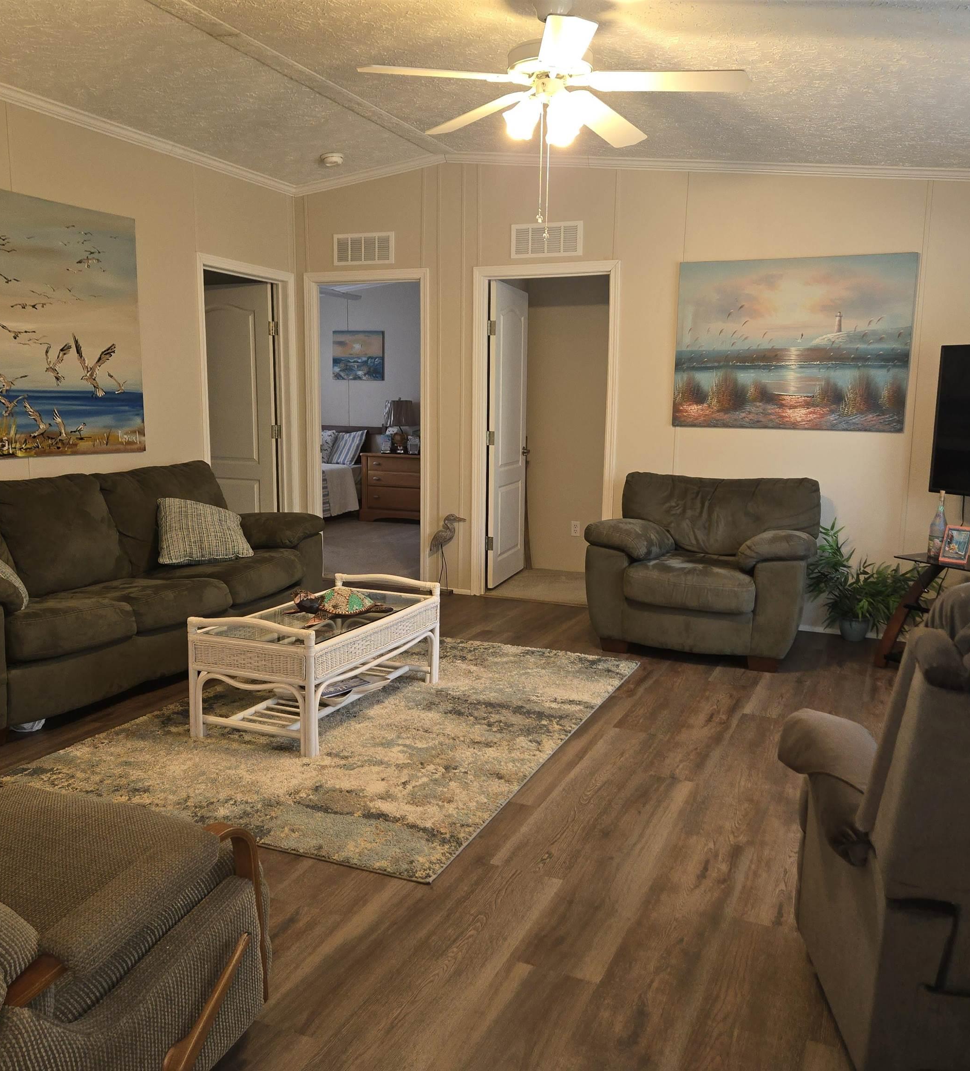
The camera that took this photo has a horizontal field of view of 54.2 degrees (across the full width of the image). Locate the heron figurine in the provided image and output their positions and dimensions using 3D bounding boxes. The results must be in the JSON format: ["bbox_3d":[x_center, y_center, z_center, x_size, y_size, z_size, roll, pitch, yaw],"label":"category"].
[{"bbox_3d":[-0.245,0.120,6.107,0.265,0.525,0.100,6,10,30],"label":"heron figurine"}]

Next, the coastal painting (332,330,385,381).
[{"bbox_3d":[-1.312,-1.855,9.821,0.615,0.510,0.030,5,9,25],"label":"coastal painting"}]

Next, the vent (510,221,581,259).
[{"bbox_3d":[0.365,-1.756,5.644,0.460,0.195,0.020,5,9,25],"label":"vent"}]

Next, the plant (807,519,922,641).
[{"bbox_3d":[1.982,0.263,4.941,0.660,0.666,0.450,4,9,23],"label":"plant"}]

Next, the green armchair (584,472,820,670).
[{"bbox_3d":[1.163,0.135,4.986,1.120,0.865,0.970,5,9,25],"label":"green armchair"}]

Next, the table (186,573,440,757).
[{"bbox_3d":[-0.654,0.479,3.906,0.545,0.472,1.030,4,9,24],"label":"table"}]

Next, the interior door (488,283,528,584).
[{"bbox_3d":[0.160,-0.676,6.449,0.036,1.965,0.765,3,9,18],"label":"interior door"}]

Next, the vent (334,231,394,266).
[{"bbox_3d":[-0.790,-1.866,6.175,0.460,0.197,0.020,5,9,25],"label":"vent"}]

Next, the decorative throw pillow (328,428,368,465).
[{"bbox_3d":[-1.442,-0.904,9.757,0.410,0.430,0.140,5,-28,25],"label":"decorative throw pillow"}]

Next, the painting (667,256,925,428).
[{"bbox_3d":[1.641,-1.029,5.128,1.215,0.908,0.040,5,9,25],"label":"painting"}]

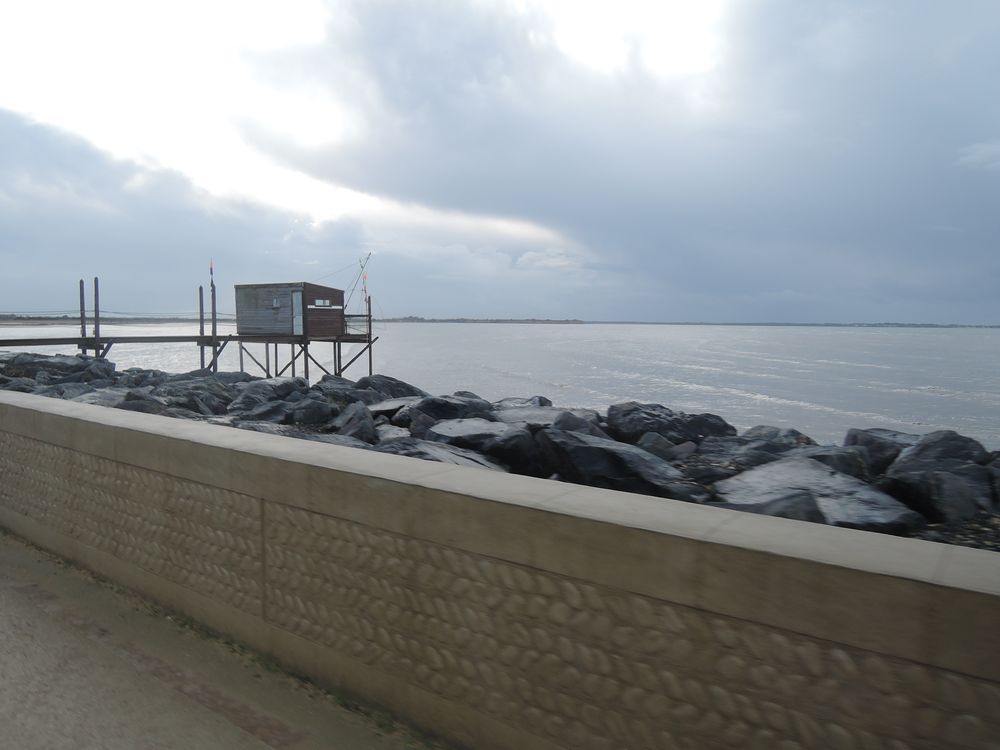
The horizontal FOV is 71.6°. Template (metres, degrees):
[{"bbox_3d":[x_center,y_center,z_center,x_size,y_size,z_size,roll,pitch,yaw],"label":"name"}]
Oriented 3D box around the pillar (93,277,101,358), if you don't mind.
[{"bbox_3d":[-14.143,-1.980,24.300,0.160,2.950,0.160,4,5,38],"label":"pillar"}]

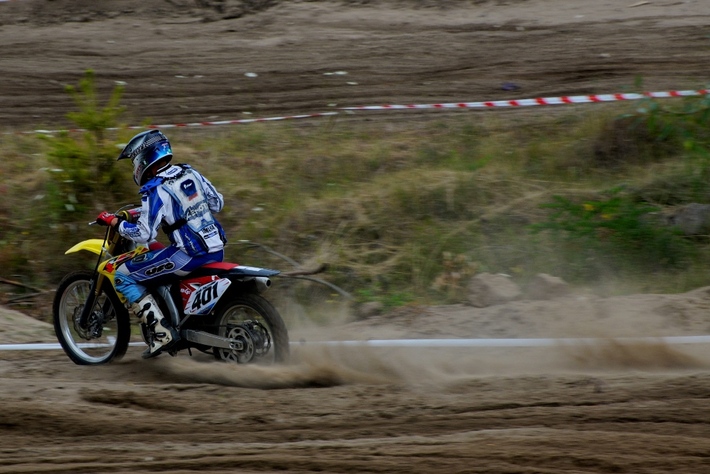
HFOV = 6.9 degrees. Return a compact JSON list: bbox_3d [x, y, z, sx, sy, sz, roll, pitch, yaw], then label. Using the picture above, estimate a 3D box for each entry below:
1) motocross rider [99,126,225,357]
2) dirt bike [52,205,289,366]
[{"bbox_3d":[-1.185,0.043,38.883,0.850,1.540,0.810,7,14,43],"label":"motocross rider"},{"bbox_3d":[-1.242,0.389,39.011,2.165,1.180,0.820,7,14,43],"label":"dirt bike"}]

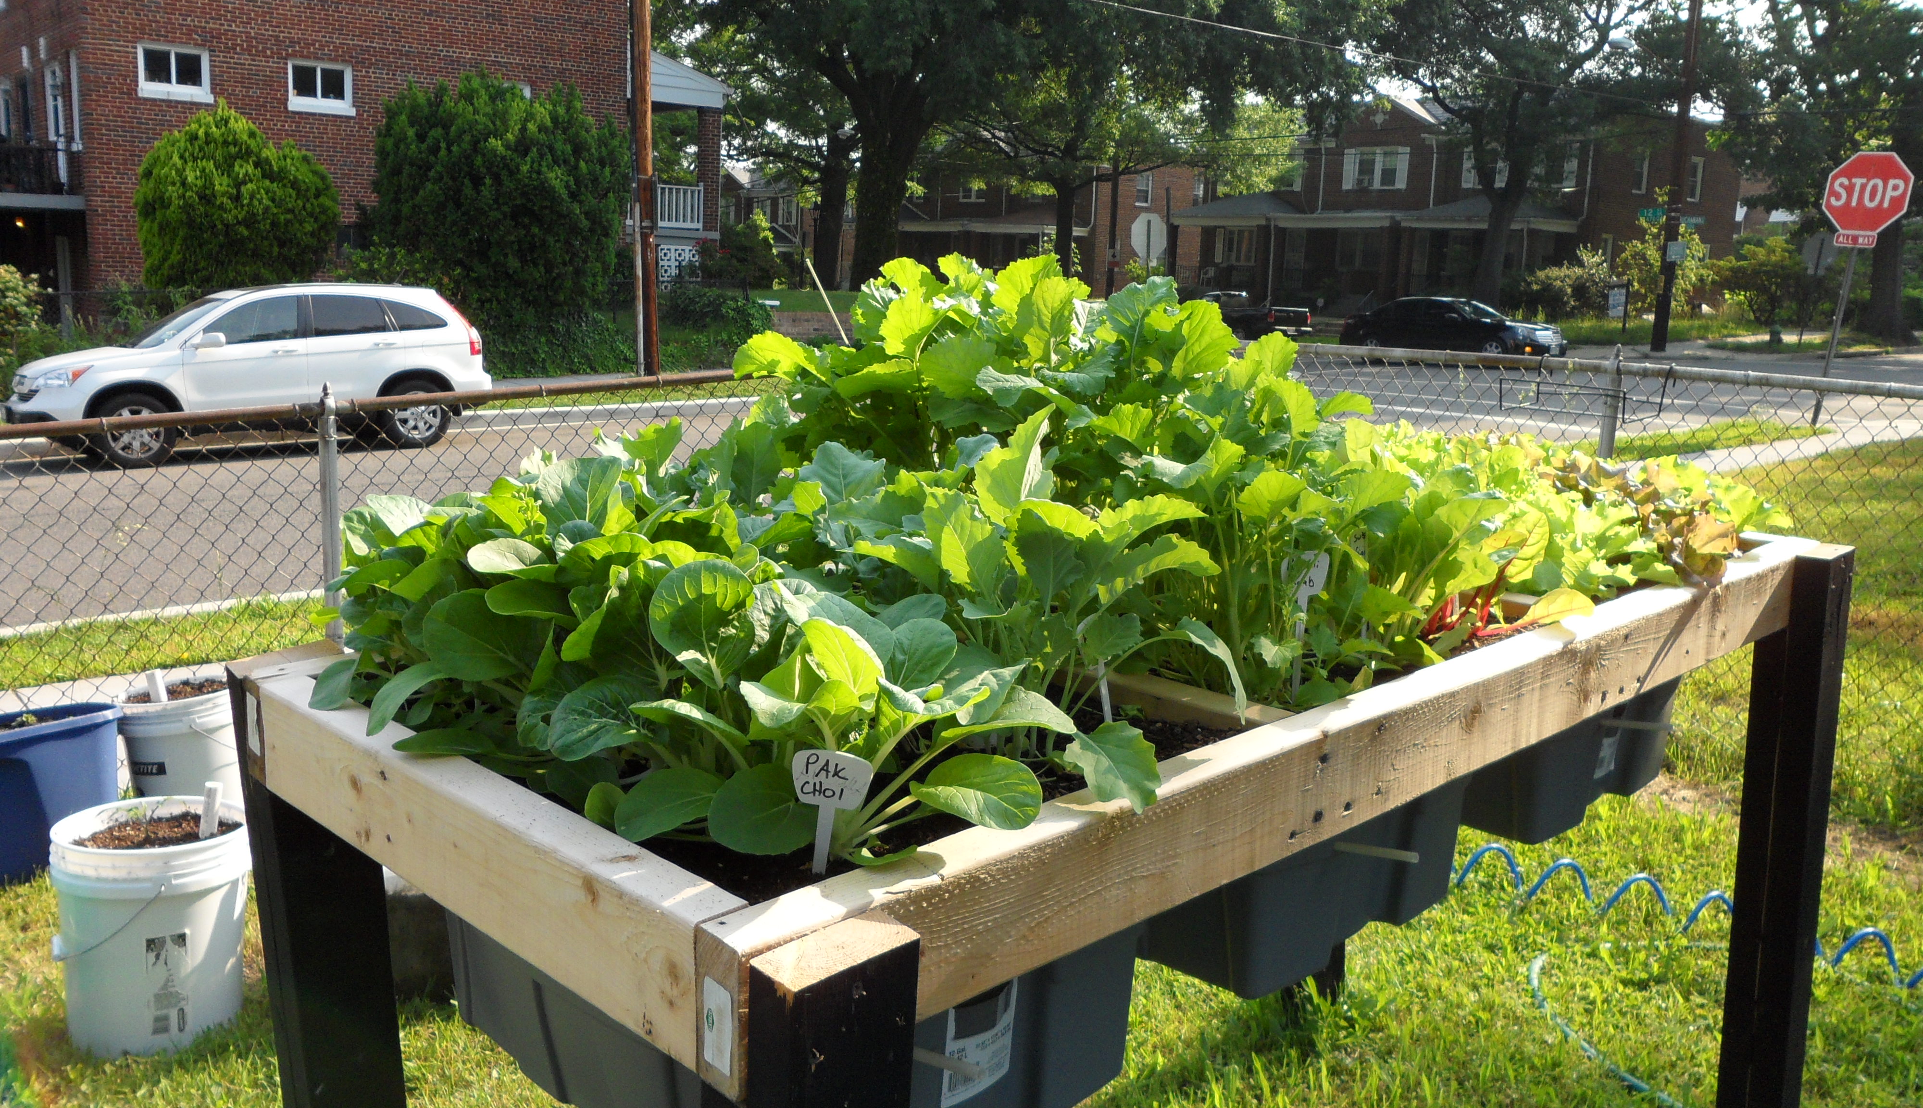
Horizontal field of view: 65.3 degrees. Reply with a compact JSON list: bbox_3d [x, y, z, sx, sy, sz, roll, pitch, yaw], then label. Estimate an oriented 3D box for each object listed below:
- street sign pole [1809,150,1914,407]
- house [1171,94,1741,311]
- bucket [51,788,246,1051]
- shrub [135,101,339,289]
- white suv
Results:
[{"bbox_3d":[10.033,-2.954,17.035,0.100,3.090,0.880,-5,17,-38],"label":"street sign pole"},{"bbox_3d":[18.455,-13.328,58.469,13.000,8.200,17.200,-5,13,-38],"label":"house"},{"bbox_3d":[-1.402,0.645,2.612,0.305,0.368,0.305,-4,11,-38],"label":"bucket"},{"bbox_3d":[-10.742,-5.115,22.088,2.750,3.050,2.600,-5,13,-38],"label":"shrub"},{"bbox_3d":[-7.147,-1.912,15.304,4.530,1.680,1.820,-8,15,-38],"label":"white suv"}]

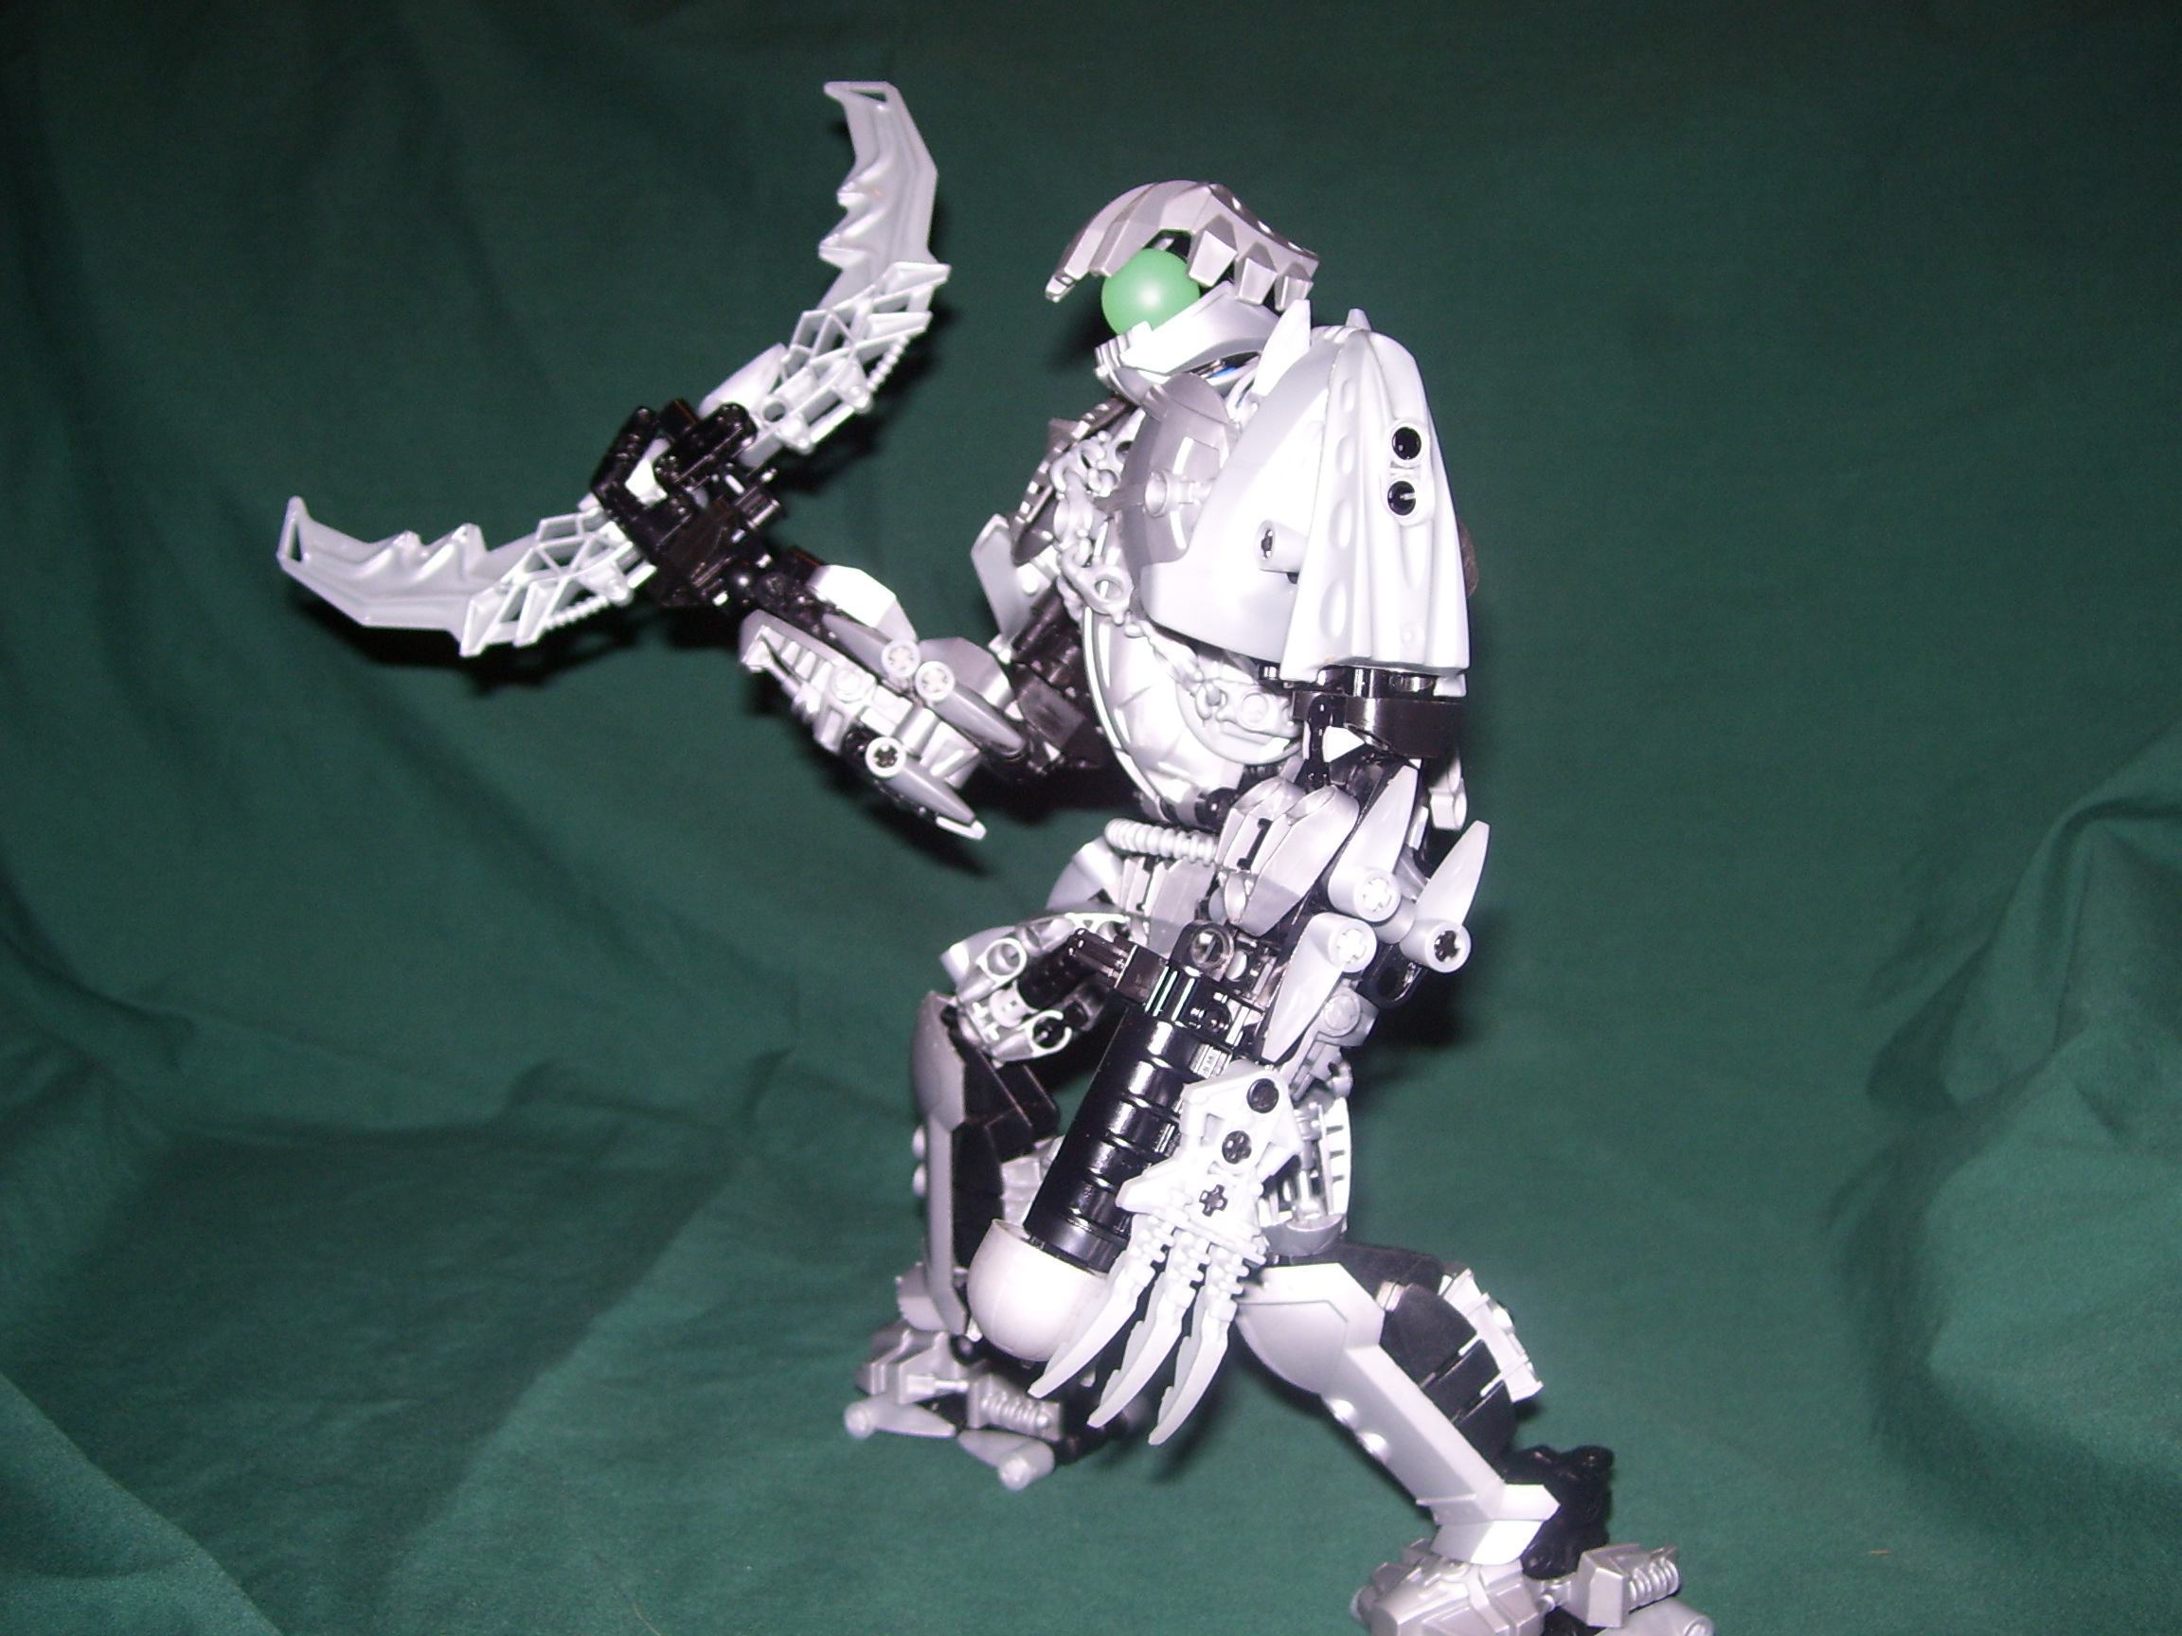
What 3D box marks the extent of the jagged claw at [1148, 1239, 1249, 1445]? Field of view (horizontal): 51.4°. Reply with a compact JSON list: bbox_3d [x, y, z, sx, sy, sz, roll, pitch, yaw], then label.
[{"bbox_3d":[0.015,0.072,0.308,0.006,0.029,0.007,20,0,0],"label":"jagged claw"}]

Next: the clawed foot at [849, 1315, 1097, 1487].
[{"bbox_3d":[-0.023,0.114,0.464,0.053,0.026,0.040,6,11,34],"label":"clawed foot"}]

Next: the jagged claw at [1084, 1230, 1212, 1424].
[{"bbox_3d":[0.008,0.070,0.310,0.006,0.030,0.007,26,0,0],"label":"jagged claw"}]

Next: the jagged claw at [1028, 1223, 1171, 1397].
[{"bbox_3d":[0.002,0.068,0.312,0.006,0.030,0.007,33,0,0],"label":"jagged claw"}]

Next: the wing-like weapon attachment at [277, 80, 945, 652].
[{"bbox_3d":[-0.081,-0.076,0.413,0.142,0.051,0.015,-38,0,0],"label":"wing-like weapon attachment"}]

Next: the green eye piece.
[{"bbox_3d":[0.010,-0.087,0.377,0.017,0.017,0.017,0,9,0],"label":"green eye piece"}]

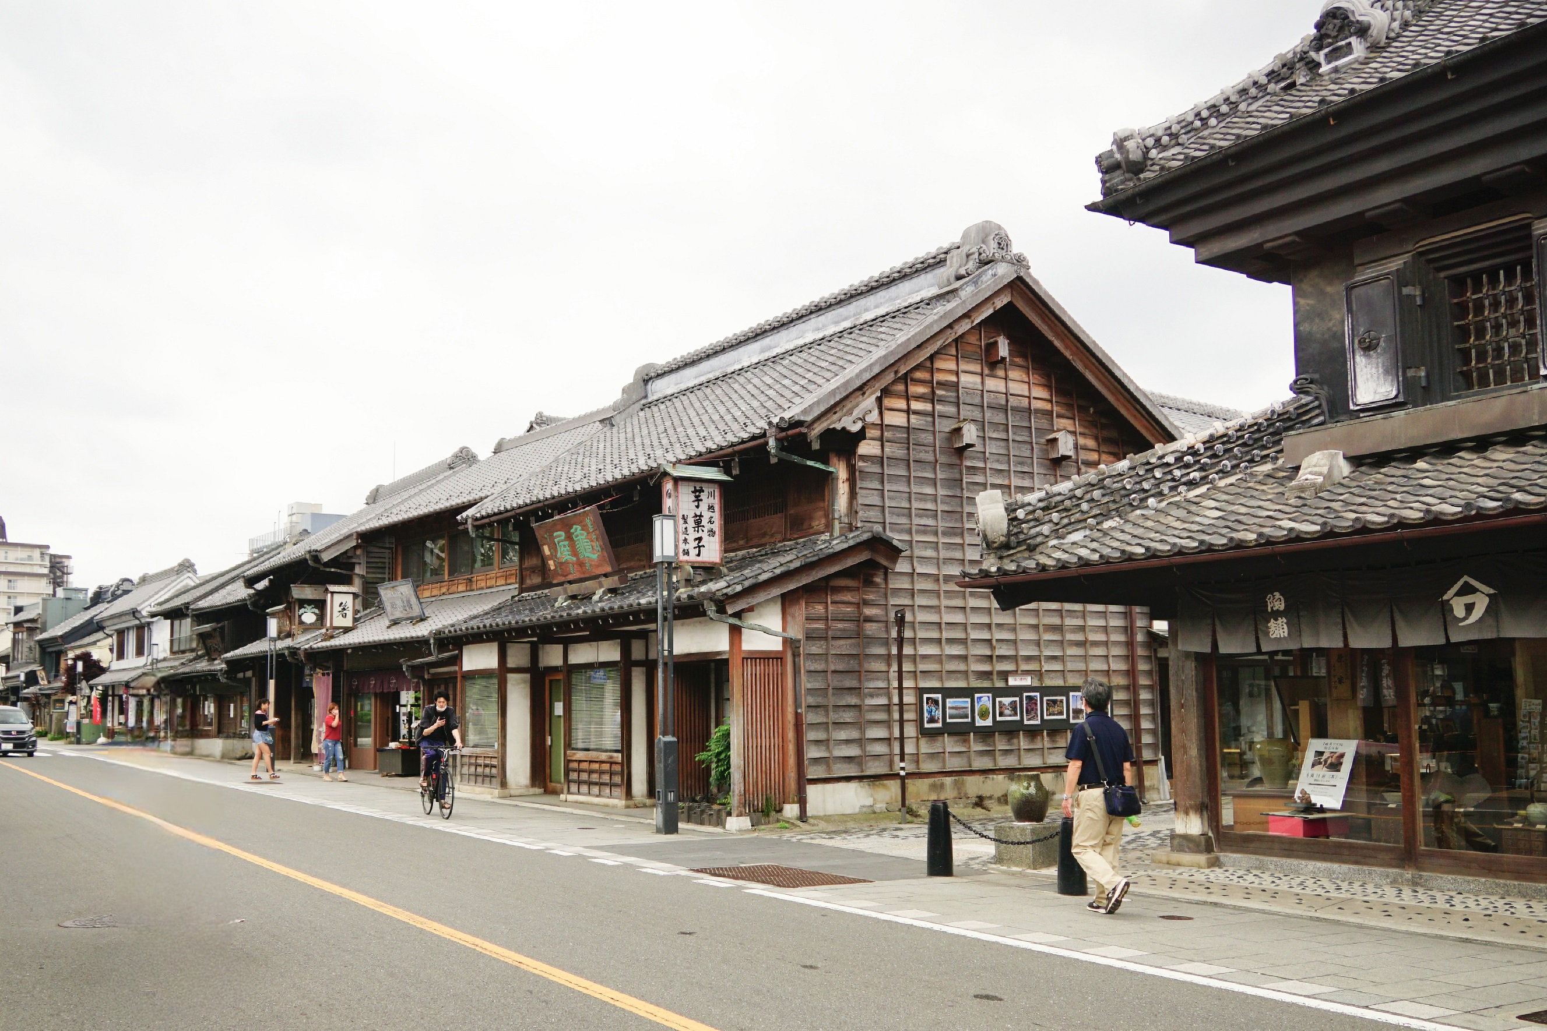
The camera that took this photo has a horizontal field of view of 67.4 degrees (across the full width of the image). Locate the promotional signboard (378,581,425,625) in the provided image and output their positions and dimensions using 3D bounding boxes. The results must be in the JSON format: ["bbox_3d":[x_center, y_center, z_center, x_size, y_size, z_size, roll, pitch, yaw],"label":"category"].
[{"bbox_3d":[-7.153,1.673,22.410,0.130,0.800,1.700,-23,7,-40],"label":"promotional signboard"}]

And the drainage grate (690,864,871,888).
[{"bbox_3d":[0.065,3.145,10.089,0.750,0.040,1.430,6,-11,-37],"label":"drainage grate"}]

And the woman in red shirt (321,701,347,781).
[{"bbox_3d":[-9.064,4.683,23.982,0.400,1.580,0.480,-5,-10,25],"label":"woman in red shirt"}]

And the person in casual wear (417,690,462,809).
[{"bbox_3d":[-4.607,3.241,16.062,0.570,1.600,0.750,5,-11,-33],"label":"person in casual wear"}]

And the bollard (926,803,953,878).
[{"bbox_3d":[1.430,2.794,10.053,0.230,0.620,0.230,7,-12,-39],"label":"bollard"}]

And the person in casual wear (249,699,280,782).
[{"bbox_3d":[-10.506,4.682,24.059,0.570,1.620,0.430,0,-9,-7],"label":"person in casual wear"}]

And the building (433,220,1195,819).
[{"bbox_3d":[0.469,0.309,19.360,9.000,8.500,9.800,6,-11,-36],"label":"building"}]

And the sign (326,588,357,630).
[{"bbox_3d":[-9.640,2.050,25.919,0.620,0.920,0.500,7,-12,-39],"label":"sign"}]

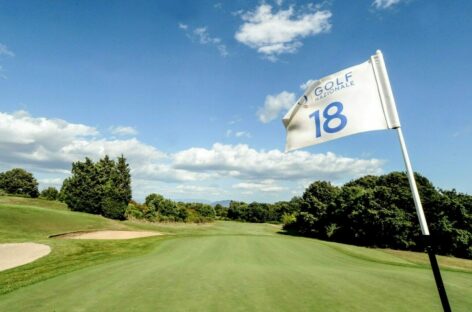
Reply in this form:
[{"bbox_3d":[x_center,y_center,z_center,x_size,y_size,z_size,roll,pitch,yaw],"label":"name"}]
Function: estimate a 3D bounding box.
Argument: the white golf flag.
[{"bbox_3d":[0.430,-0.245,1.075,0.470,0.370,0.100,-12,-16,23],"label":"white golf flag"}]

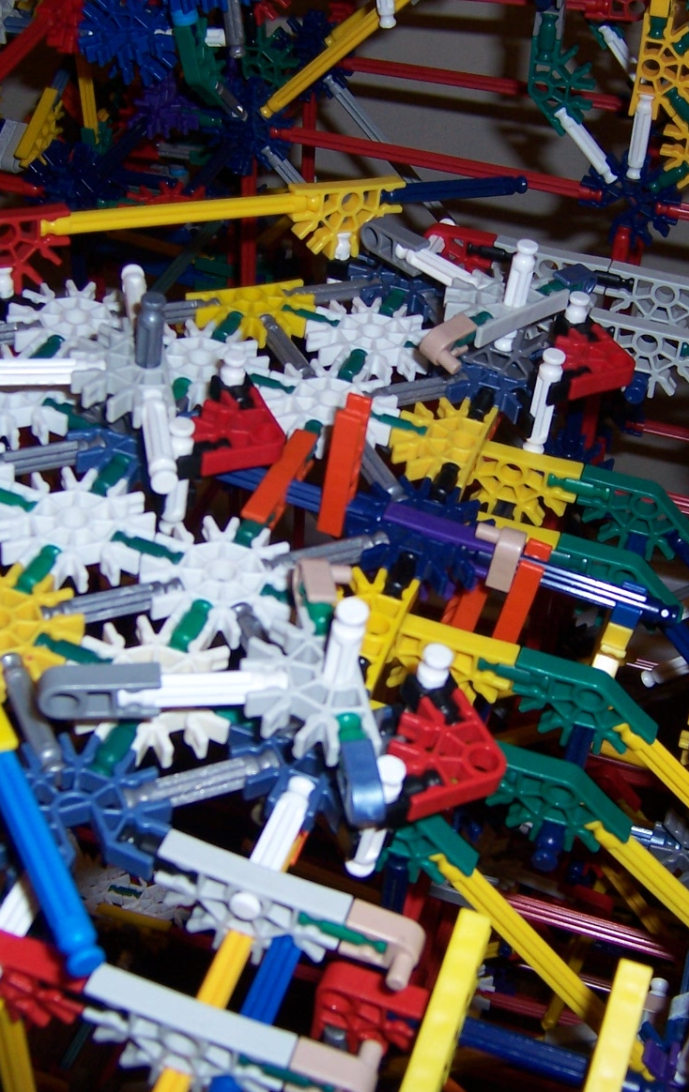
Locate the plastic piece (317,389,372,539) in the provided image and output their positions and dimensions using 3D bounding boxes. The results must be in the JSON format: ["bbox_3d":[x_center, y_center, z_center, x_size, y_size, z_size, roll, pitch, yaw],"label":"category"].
[{"bbox_3d":[0.000,-0.020,0.338,0.006,0.037,0.009,19,42,8],"label":"plastic piece"}]

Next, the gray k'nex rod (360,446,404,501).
[{"bbox_3d":[0.008,-0.022,0.359,0.006,0.006,0.033,-13,46,-24],"label":"gray k'nex rod"}]

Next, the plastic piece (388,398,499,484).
[{"bbox_3d":[0.025,-0.029,0.372,0.023,0.006,0.037,19,43,9],"label":"plastic piece"}]

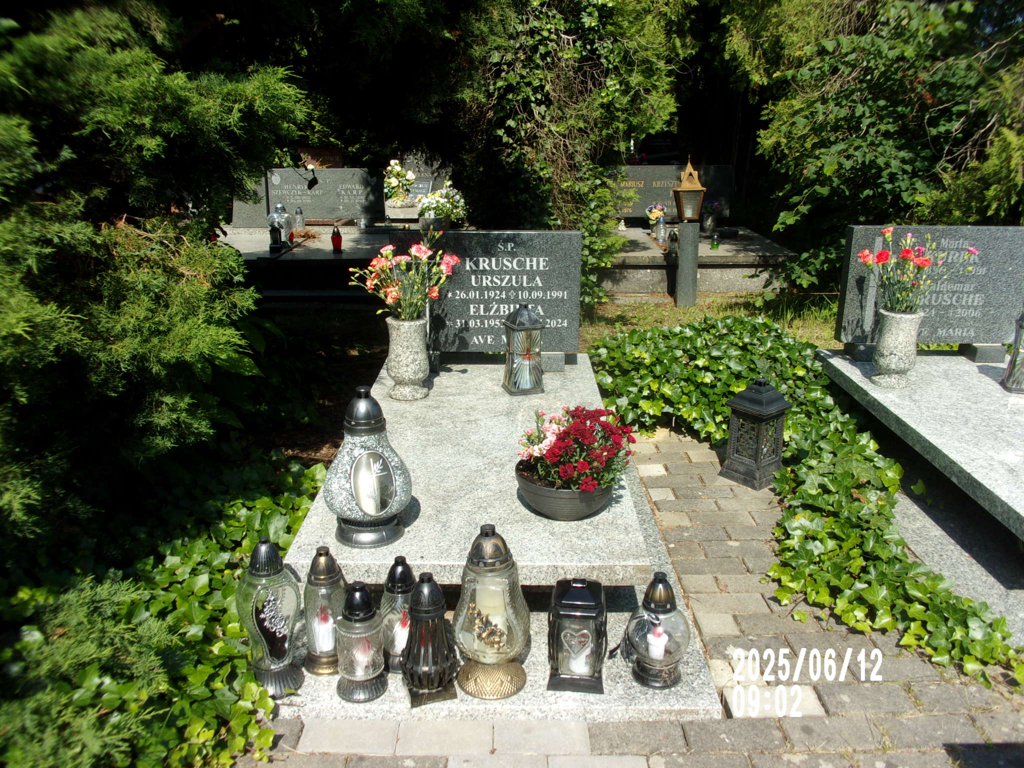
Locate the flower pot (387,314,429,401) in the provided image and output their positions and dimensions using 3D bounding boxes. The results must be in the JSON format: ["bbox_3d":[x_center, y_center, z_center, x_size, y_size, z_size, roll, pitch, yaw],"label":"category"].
[{"bbox_3d":[-0.352,-0.089,2.804,0.145,0.258,0.145,0,17,0],"label":"flower pot"}]

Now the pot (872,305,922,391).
[{"bbox_3d":[1.338,-0.125,2.882,0.145,0.258,0.145,0,17,0],"label":"pot"}]

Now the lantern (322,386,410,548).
[{"bbox_3d":[-0.327,0.176,1.870,0.193,0.350,0.180,-6,18,-17],"label":"lantern"}]

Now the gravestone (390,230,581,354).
[{"bbox_3d":[-0.114,-0.403,3.635,0.810,0.530,0.080,0,17,0],"label":"gravestone"}]

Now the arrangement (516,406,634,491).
[{"bbox_3d":[0.177,0.174,2.323,0.320,0.190,0.290,0,17,0],"label":"arrangement"}]

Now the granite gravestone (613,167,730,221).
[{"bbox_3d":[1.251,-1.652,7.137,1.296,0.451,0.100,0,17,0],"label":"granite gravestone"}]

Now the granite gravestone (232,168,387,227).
[{"bbox_3d":[-1.897,-1.748,7.750,1.420,0.510,0.120,0,17,0],"label":"granite gravestone"}]

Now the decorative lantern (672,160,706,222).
[{"bbox_3d":[1.181,-1.288,5.520,0.185,0.410,0.185,-3,17,-10],"label":"decorative lantern"}]

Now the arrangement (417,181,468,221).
[{"bbox_3d":[-0.650,-1.681,7.650,0.450,0.300,0.420,0,17,0],"label":"arrangement"}]

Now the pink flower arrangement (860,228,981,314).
[{"bbox_3d":[1.365,-0.378,2.790,0.377,0.284,0.270,0,17,0],"label":"pink flower arrangement"}]

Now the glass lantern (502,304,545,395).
[{"bbox_3d":[0.037,-0.125,2.837,0.125,0.304,0.120,-5,18,-15],"label":"glass lantern"}]

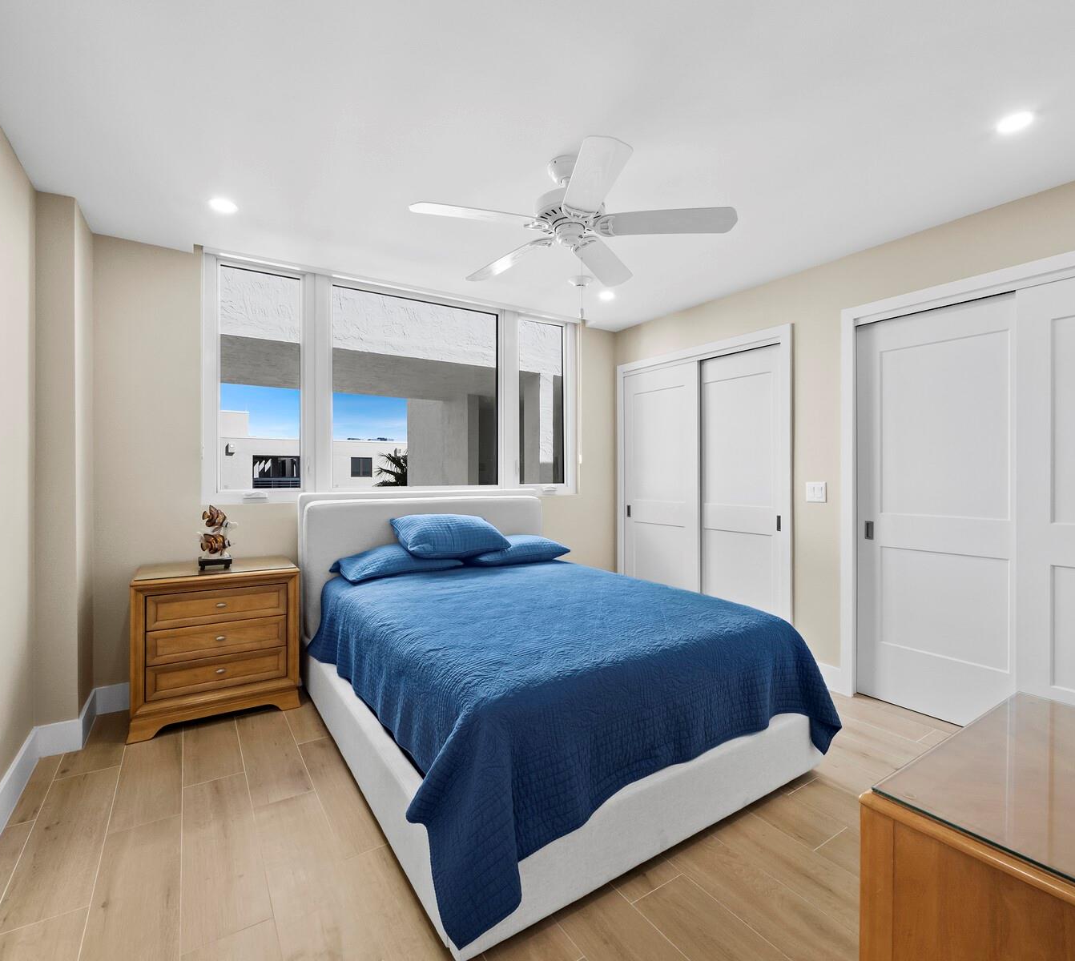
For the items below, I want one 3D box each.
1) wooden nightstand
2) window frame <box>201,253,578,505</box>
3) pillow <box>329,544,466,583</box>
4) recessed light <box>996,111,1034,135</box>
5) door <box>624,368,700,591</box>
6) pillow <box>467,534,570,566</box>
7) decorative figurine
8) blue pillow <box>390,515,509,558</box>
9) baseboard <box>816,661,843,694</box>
[{"bbox_3d":[-1.648,0.816,2.694,0.721,0.736,0.418,0,1,-31],"label":"wooden nightstand"},{"bbox_3d":[-0.762,-0.563,3.519,2.545,1.372,0.090,0,1,-32],"label":"window frame"},{"bbox_3d":[-0.789,0.459,2.974,0.730,0.175,0.380,0,1,-33],"label":"pillow"},{"bbox_3d":[1.624,-1.215,1.760,0.110,0.025,0.110,0,1,-34],"label":"recessed light"},{"bbox_3d":[0.960,0.148,4.057,0.038,2.025,0.770,0,1,-34],"label":"door"},{"bbox_3d":[-0.135,0.455,3.398,0.730,0.175,0.380,0,1,-33],"label":"pillow"},{"bbox_3d":[-1.639,0.288,2.655,0.180,0.328,0.075,0,1,-31],"label":"decorative figurine"},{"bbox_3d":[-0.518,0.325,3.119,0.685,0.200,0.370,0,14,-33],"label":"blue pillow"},{"bbox_3d":[1.612,1.112,2.977,0.016,0.138,0.265,0,1,-34],"label":"baseboard"}]

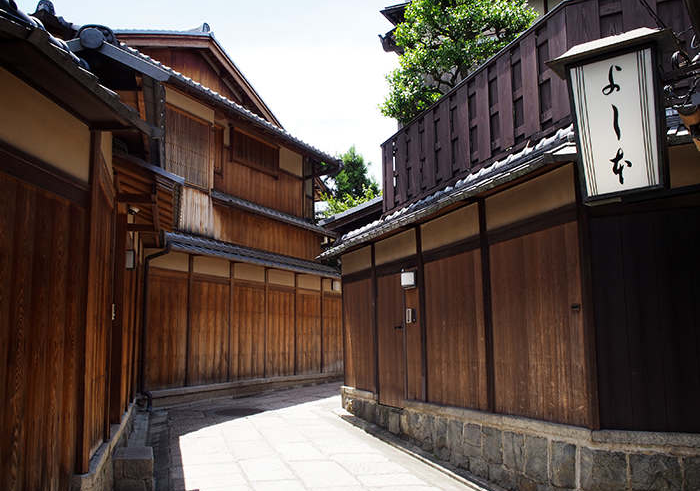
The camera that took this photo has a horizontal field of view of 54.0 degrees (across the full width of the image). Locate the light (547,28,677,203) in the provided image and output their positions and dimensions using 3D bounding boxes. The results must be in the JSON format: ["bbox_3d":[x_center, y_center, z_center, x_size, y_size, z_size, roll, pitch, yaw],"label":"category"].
[{"bbox_3d":[1.388,-0.666,3.580,0.620,0.870,0.290,-7,-10,37],"label":"light"}]

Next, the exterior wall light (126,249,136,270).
[{"bbox_3d":[-2.152,0.140,6.748,0.120,0.200,0.160,1,-8,-14],"label":"exterior wall light"}]

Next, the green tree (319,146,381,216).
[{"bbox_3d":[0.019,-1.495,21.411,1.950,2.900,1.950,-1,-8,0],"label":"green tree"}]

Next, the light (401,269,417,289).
[{"bbox_3d":[0.691,0.394,8.090,0.110,0.200,0.190,2,-8,-19],"label":"light"}]

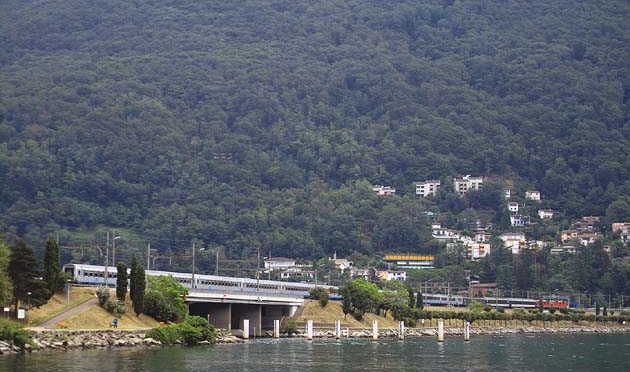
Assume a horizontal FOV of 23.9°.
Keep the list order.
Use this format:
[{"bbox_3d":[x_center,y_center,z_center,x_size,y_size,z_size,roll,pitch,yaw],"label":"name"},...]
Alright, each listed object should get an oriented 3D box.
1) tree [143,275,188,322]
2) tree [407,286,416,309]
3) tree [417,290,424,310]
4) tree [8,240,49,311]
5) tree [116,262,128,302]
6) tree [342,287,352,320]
[{"bbox_3d":[-26.330,19.820,262.000,8.010,8.460,7.610,1,-5,-6],"label":"tree"},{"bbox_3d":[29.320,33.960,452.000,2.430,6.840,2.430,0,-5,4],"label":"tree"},{"bbox_3d":[32.270,35.060,455.000,2.140,6.180,2.140,0,-5,4],"label":"tree"},{"bbox_3d":[-42.760,13.360,222.000,5.820,11.040,5.530,2,-5,-11],"label":"tree"},{"bbox_3d":[-33.130,16.610,256.000,1.980,6.880,1.980,1,-5,-7],"label":"tree"},{"bbox_3d":[8.040,29.320,368.000,2.230,7.920,2.230,0,-5,1],"label":"tree"}]

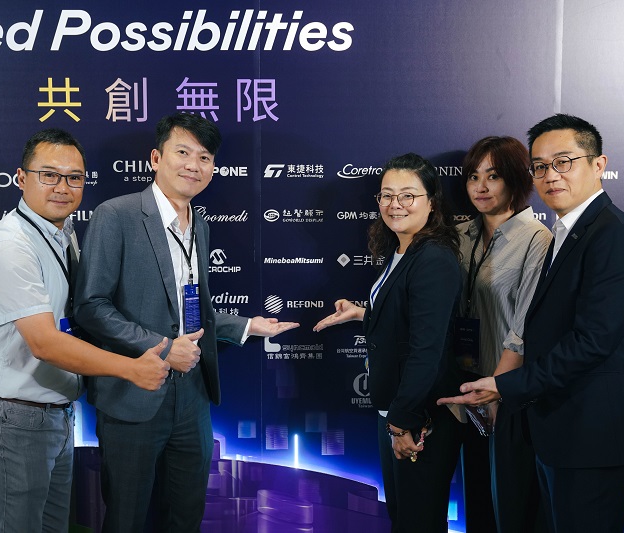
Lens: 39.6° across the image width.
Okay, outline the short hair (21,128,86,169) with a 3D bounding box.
[{"bbox_3d":[-0.683,-0.300,2.280,0.170,0.130,0.190,2,6,-38],"label":"short hair"}]

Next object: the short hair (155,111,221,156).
[{"bbox_3d":[-0.346,-0.359,2.430,0.180,0.145,0.205,10,-1,-32],"label":"short hair"}]

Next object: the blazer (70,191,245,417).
[{"bbox_3d":[-0.415,0.108,2.470,0.380,0.680,0.550,5,3,44],"label":"blazer"}]

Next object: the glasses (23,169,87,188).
[{"bbox_3d":[-0.671,-0.230,2.250,0.142,0.043,0.140,2,6,-38],"label":"glasses"}]

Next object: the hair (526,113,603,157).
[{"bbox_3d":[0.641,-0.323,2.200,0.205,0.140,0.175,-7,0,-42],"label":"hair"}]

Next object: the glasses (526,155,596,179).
[{"bbox_3d":[0.621,-0.247,2.140,0.140,0.047,0.142,-9,1,-42],"label":"glasses"}]

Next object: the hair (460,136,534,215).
[{"bbox_3d":[0.560,-0.273,2.600,0.200,0.235,0.220,4,6,36],"label":"hair"}]

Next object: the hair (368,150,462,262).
[{"bbox_3d":[0.302,-0.174,2.550,0.260,0.325,0.250,3,6,32],"label":"hair"}]

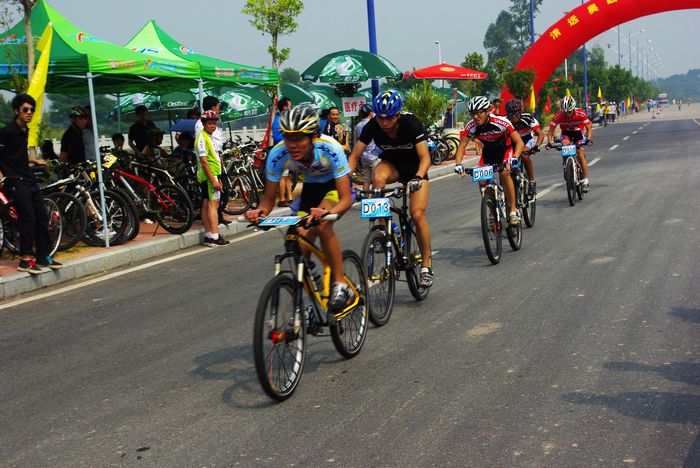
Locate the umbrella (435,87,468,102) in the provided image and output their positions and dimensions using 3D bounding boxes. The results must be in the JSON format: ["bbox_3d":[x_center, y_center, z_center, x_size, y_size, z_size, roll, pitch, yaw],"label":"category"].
[{"bbox_3d":[3.884,-5.595,47.000,2.150,0.660,2.150,-1,6,16],"label":"umbrella"}]

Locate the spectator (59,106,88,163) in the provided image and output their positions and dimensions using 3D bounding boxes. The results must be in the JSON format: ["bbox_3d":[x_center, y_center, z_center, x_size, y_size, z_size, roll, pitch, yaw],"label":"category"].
[{"bbox_3d":[-3.783,-0.948,16.300,0.360,1.650,0.480,-1,6,26],"label":"spectator"}]

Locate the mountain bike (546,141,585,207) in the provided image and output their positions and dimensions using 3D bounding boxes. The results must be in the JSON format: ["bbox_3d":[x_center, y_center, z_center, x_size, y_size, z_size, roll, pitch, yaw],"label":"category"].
[{"bbox_3d":[3.319,-0.936,17.173,0.620,0.980,1.680,-1,6,17],"label":"mountain bike"}]

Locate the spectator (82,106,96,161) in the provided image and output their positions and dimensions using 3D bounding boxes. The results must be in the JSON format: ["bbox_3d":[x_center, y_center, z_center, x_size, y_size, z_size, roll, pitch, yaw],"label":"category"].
[{"bbox_3d":[-3.715,-1.031,17.000,0.360,1.680,0.480,0,6,30],"label":"spectator"}]

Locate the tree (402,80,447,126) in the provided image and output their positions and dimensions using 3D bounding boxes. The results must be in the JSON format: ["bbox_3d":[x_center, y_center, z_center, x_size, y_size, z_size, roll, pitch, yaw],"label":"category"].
[{"bbox_3d":[2.105,-3.064,32.110,1.220,2.300,1.220,-2,6,16],"label":"tree"}]

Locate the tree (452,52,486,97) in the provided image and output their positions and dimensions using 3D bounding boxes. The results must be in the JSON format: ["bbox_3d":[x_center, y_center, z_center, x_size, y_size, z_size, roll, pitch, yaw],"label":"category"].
[{"bbox_3d":[4.032,-4.323,38.659,1.200,3.340,1.200,-2,6,16],"label":"tree"}]

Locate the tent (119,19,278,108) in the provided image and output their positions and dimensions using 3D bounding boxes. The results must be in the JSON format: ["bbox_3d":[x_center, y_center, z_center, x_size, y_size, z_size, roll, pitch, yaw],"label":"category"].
[{"bbox_3d":[-2.974,-1.744,17.684,3.000,2.980,3.100,-2,6,16],"label":"tent"}]

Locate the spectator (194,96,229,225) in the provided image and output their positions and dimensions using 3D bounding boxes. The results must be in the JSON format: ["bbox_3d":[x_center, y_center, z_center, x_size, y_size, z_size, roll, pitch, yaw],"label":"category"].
[{"bbox_3d":[-1.822,-0.981,15.468,0.380,1.680,0.480,-4,6,-11],"label":"spectator"}]

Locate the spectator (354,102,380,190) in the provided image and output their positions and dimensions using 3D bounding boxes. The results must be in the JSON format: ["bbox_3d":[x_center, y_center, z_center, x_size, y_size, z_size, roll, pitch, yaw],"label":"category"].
[{"bbox_3d":[0.294,-1.487,20.800,0.380,1.670,0.460,-4,6,-12],"label":"spectator"}]

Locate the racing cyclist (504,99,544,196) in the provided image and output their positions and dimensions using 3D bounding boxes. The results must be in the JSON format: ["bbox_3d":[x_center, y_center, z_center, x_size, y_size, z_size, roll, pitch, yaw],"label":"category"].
[{"bbox_3d":[2.015,-0.875,13.641,0.620,1.420,1.000,-2,6,16],"label":"racing cyclist"}]

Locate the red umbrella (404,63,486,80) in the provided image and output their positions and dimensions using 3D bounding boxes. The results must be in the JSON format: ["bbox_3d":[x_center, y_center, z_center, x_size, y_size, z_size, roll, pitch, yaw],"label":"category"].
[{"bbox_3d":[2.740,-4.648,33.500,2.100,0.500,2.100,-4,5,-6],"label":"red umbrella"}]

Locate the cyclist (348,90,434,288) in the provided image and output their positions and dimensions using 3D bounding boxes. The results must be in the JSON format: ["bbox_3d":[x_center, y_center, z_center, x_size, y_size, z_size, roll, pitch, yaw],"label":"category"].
[{"bbox_3d":[0.335,-0.300,8.445,0.620,1.450,0.880,-1,6,19],"label":"cyclist"}]

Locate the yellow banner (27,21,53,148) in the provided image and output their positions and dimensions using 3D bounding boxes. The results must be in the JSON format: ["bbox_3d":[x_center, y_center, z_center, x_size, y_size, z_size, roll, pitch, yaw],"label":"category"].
[{"bbox_3d":[-3.218,-1.549,12.100,0.270,1.280,0.100,-4,5,-6],"label":"yellow banner"}]

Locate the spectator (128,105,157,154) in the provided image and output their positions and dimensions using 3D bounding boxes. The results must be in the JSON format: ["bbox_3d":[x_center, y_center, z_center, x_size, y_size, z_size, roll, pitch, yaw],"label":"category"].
[{"bbox_3d":[-3.277,-1.207,18.600,0.500,1.680,0.360,-7,7,-37],"label":"spectator"}]

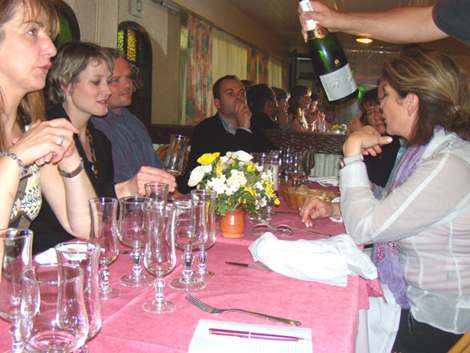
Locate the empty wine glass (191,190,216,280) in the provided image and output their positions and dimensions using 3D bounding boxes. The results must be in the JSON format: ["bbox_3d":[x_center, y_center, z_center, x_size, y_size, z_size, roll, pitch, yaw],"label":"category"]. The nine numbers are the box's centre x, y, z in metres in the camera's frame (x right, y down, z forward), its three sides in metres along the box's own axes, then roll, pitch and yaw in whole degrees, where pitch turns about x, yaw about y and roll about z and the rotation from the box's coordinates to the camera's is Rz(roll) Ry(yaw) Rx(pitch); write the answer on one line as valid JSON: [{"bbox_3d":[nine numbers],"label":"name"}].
[{"bbox_3d":[-0.063,0.115,0.990,0.056,0.174,0.056,2,8,0],"label":"empty wine glass"}]

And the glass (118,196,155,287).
[{"bbox_3d":[-0.188,0.124,0.944,0.071,0.161,0.071,2,8,0],"label":"glass"}]

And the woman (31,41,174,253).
[{"bbox_3d":[-0.420,0.227,1.490,0.680,1.264,0.520,5,9,19],"label":"woman"}]

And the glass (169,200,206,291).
[{"bbox_3d":[-0.089,0.129,0.931,0.071,0.161,0.071,2,8,0],"label":"glass"}]

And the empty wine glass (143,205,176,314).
[{"bbox_3d":[-0.126,0.138,0.820,0.056,0.174,0.056,2,8,0],"label":"empty wine glass"}]

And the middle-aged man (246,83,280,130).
[{"bbox_3d":[0.170,-0.026,3.420,0.700,1.235,0.540,-3,10,-28],"label":"middle-aged man"}]

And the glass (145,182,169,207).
[{"bbox_3d":[-0.166,0.105,1.037,0.056,0.174,0.056,2,8,0],"label":"glass"}]

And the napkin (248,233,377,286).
[{"bbox_3d":[0.165,0.183,1.090,0.285,0.070,0.220,4,9,16],"label":"napkin"}]

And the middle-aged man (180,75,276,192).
[{"bbox_3d":[-0.050,0.072,2.680,0.560,1.246,0.720,-5,11,-37],"label":"middle-aged man"}]

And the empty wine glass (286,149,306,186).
[{"bbox_3d":[0.264,-0.029,2.070,0.071,0.161,0.071,2,8,0],"label":"empty wine glass"}]

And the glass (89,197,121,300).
[{"bbox_3d":[-0.232,0.127,0.876,0.056,0.174,0.056,2,8,0],"label":"glass"}]

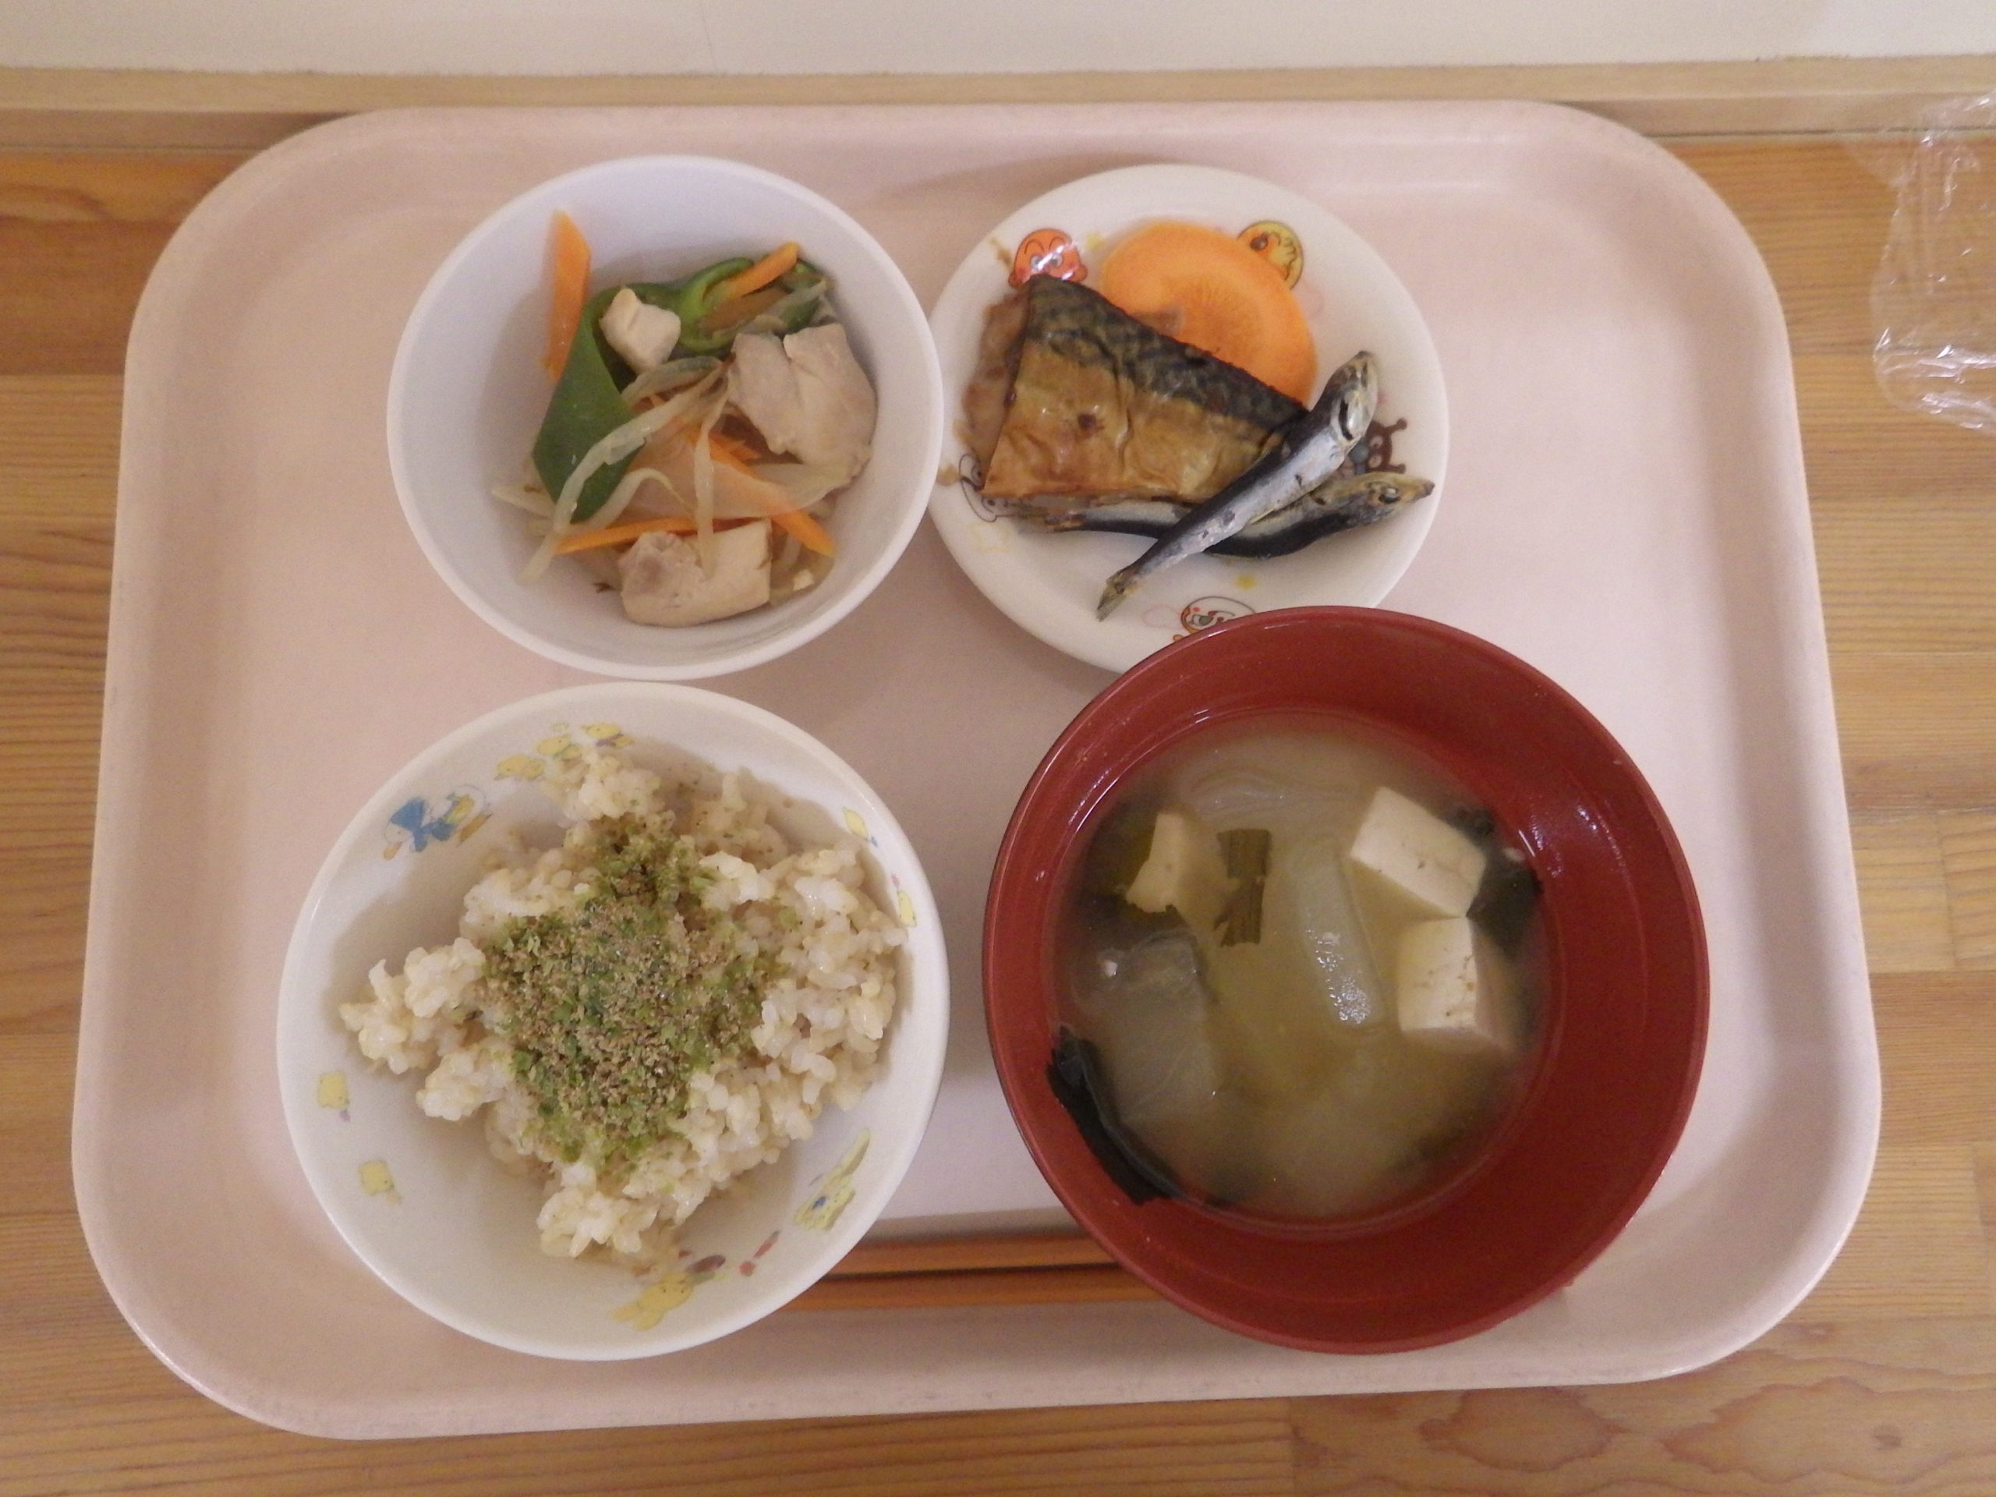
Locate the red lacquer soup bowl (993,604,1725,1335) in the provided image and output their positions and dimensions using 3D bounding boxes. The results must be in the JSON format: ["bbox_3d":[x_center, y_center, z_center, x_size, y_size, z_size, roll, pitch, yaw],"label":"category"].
[{"bbox_3d":[0.058,0.041,0.276,0.123,0.066,0.123,0,81,-2],"label":"red lacquer soup bowl"}]

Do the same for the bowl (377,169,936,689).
[{"bbox_3d":[-0.064,-0.061,0.297,0.105,0.048,0.105,-1,81,-2],"label":"bowl"}]

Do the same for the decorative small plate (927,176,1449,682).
[{"bbox_3d":[0.039,-0.069,0.317,0.115,0.020,0.115,0,81,-2],"label":"decorative small plate"}]

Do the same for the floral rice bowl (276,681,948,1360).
[{"bbox_3d":[-0.067,0.049,0.275,0.115,0.055,0.115,0,81,-2],"label":"floral rice bowl"}]

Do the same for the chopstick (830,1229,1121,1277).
[{"bbox_3d":[0.008,0.102,0.294,0.220,0.007,0.007,-1,81,-2],"label":"chopstick"}]

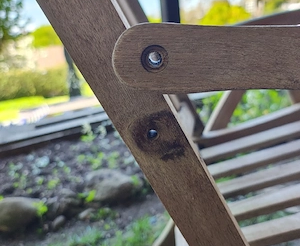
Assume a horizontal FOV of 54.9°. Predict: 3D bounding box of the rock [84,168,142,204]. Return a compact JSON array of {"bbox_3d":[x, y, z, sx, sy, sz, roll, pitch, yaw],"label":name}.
[{"bbox_3d":[-0.147,0.251,1.160,0.225,0.095,0.150,-5,16,0],"label":"rock"}]

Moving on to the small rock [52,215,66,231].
[{"bbox_3d":[-0.304,0.337,0.970,0.044,0.036,0.042,-5,16,0],"label":"small rock"}]

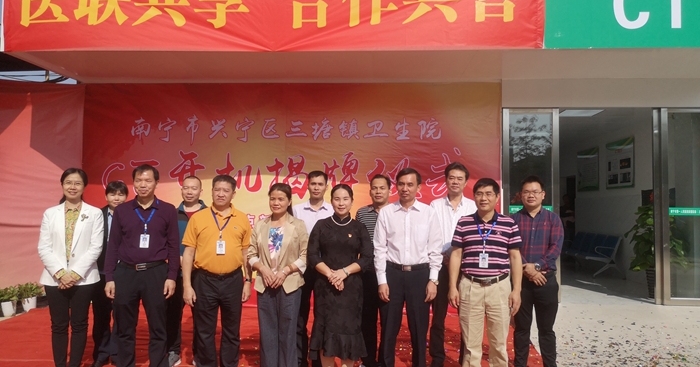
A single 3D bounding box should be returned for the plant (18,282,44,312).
[{"bbox_3d":[-4.287,1.521,7.350,0.320,0.400,0.320,0,-3,2],"label":"plant"}]

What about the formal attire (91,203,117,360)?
[{"bbox_3d":[-2.105,0.892,4.820,0.420,1.380,0.270,0,-3,6],"label":"formal attire"}]

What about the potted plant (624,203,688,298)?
[{"bbox_3d":[4.687,1.040,8.350,0.870,1.430,0.800,0,-3,2],"label":"potted plant"}]

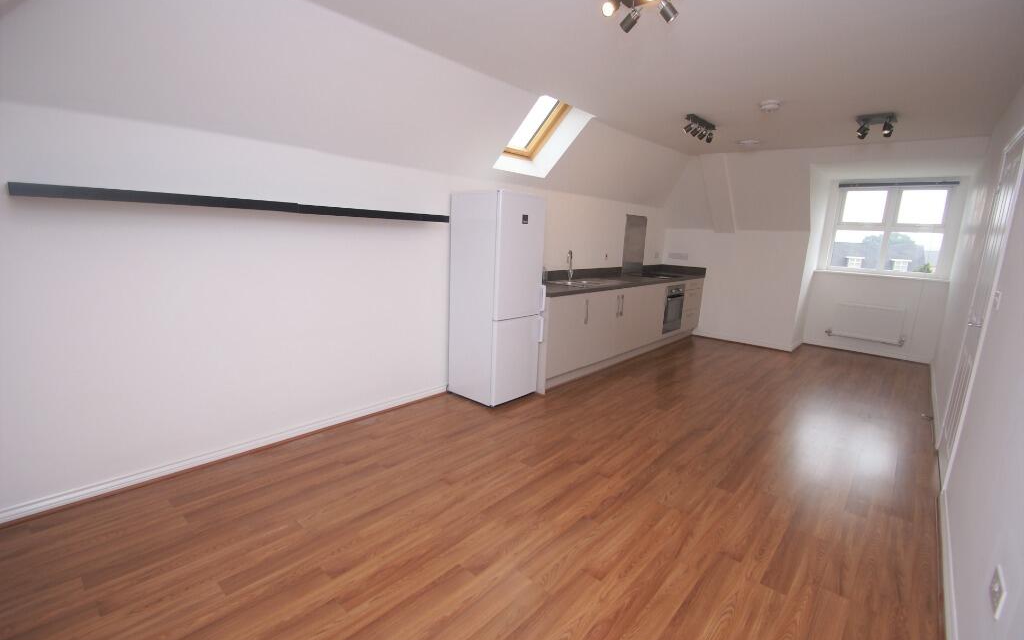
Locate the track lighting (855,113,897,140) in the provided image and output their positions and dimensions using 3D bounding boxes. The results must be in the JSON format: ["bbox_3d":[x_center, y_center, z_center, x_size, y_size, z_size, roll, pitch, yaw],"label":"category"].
[{"bbox_3d":[2.968,-1.579,3.498,0.235,0.140,0.230,13,16,42],"label":"track lighting"}]

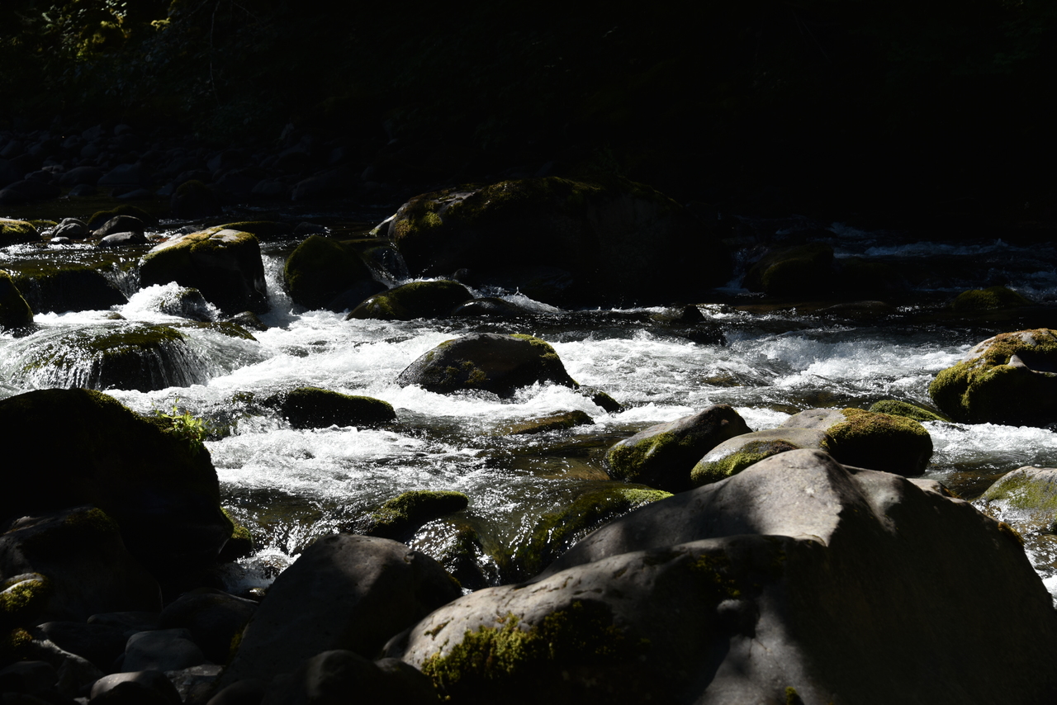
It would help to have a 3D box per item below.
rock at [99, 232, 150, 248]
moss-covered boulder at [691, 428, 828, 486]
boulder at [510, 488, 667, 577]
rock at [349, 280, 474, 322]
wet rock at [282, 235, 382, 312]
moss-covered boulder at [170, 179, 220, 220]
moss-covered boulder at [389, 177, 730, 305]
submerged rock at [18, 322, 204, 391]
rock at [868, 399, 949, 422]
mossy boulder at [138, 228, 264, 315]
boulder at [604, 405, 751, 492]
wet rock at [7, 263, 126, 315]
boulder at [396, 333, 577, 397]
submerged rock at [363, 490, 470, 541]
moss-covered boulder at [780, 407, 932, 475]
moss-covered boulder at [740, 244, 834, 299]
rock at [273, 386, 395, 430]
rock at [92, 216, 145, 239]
[{"bbox_3d":[-3.096,-0.862,22.000,0.391,0.133,0.293,0,8,0],"label":"rock"},{"bbox_3d":[1.016,0.471,12.577,0.613,0.294,0.460,0,8,0],"label":"moss-covered boulder"},{"bbox_3d":[0.280,0.790,12.600,0.721,0.363,0.613,0,8,0],"label":"boulder"},{"bbox_3d":[-0.768,-0.338,18.525,0.797,0.267,0.500,0,8,0],"label":"rock"},{"bbox_3d":[-1.294,-0.522,19.063,0.667,0.526,0.550,0,8,0],"label":"wet rock"},{"bbox_3d":[-2.589,-1.190,22.359,0.385,0.329,0.360,0,8,0],"label":"moss-covered boulder"},{"bbox_3d":[0.213,-0.771,19.828,2.356,0.891,1.450,0,8,0],"label":"moss-covered boulder"},{"bbox_3d":[-2.408,0.026,16.600,1.086,0.388,0.869,0,8,0],"label":"submerged rock"},{"bbox_3d":[2.057,0.320,15.600,0.461,0.138,0.345,0,8,0],"label":"rock"},{"bbox_3d":[-2.281,-0.571,20.200,0.904,0.585,0.769,0,8,0],"label":"mossy boulder"},{"bbox_3d":[0.724,0.465,13.900,0.710,0.402,0.568,0,8,0],"label":"boulder"},{"bbox_3d":[-3.032,-0.420,18.888,0.780,0.340,0.550,0,8,0],"label":"wet rock"},{"bbox_3d":[-0.247,0.070,16.700,1.054,0.374,0.759,0,8,0],"label":"boulder"},{"bbox_3d":[-0.450,0.654,11.488,0.429,0.202,0.300,0,8,0],"label":"submerged rock"},{"bbox_3d":[1.627,0.437,14.300,0.755,0.337,0.566,0,8,0],"label":"moss-covered boulder"},{"bbox_3d":[1.793,-0.567,19.871,0.639,0.384,0.500,0,8,0],"label":"moss-covered boulder"},{"bbox_3d":[-1.045,0.298,15.400,0.680,0.230,0.463,0,8,0],"label":"rock"},{"bbox_3d":[-2.955,-0.908,20.743,0.369,0.170,0.270,0,8,0],"label":"rock"}]

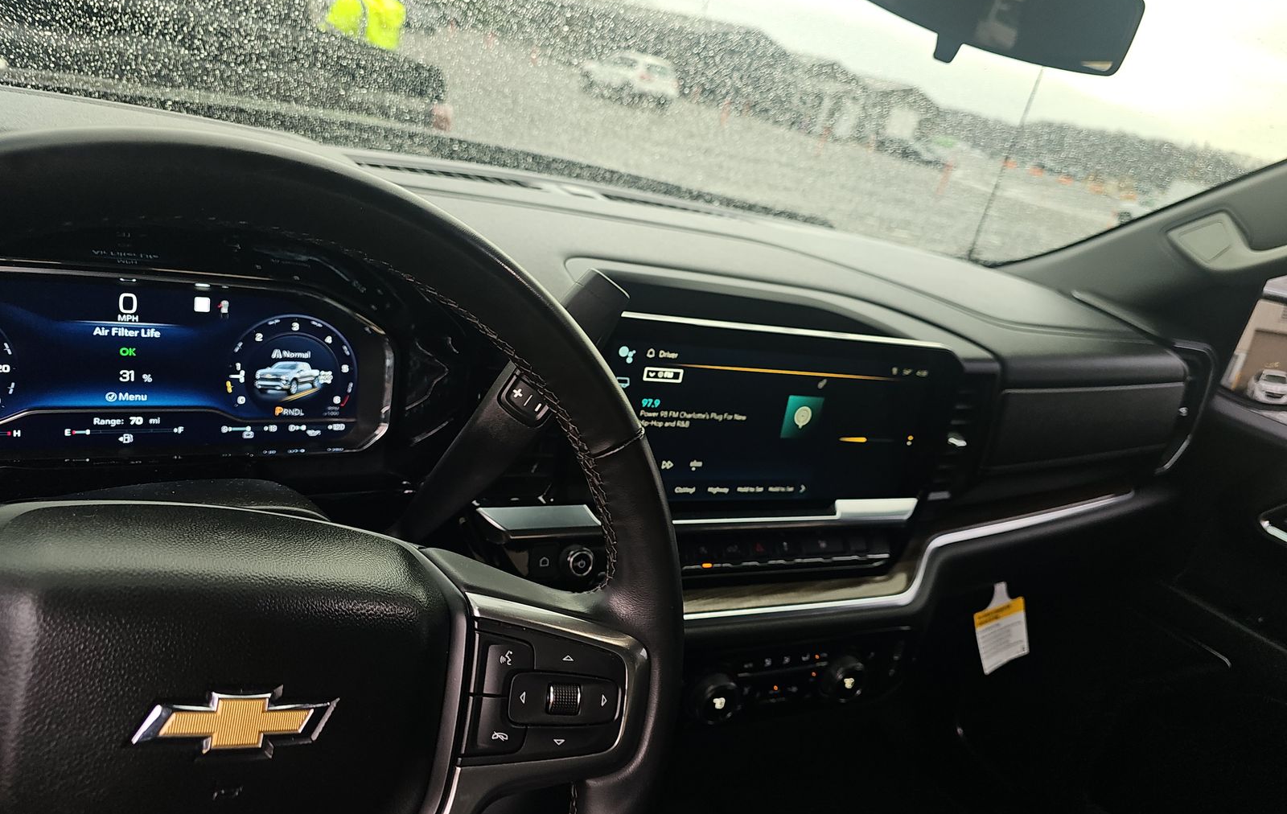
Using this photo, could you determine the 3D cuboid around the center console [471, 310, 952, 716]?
[{"bbox_3d":[0.064,0.084,0.657,0.390,0.313,0.120,2,15,-29],"label":"center console"}]

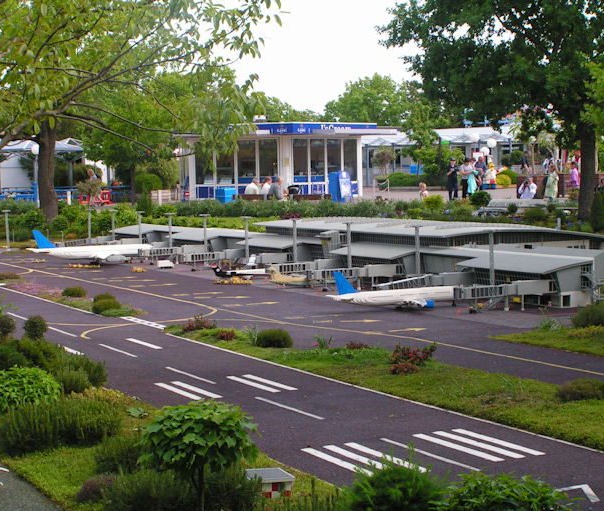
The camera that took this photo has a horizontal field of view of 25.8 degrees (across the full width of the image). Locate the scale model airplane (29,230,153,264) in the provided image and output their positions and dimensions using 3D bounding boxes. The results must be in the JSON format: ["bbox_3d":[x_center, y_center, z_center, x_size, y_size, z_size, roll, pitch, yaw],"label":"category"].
[{"bbox_3d":[-3.715,-0.159,23.373,2.270,0.620,1.950,-3,4,-25],"label":"scale model airplane"}]

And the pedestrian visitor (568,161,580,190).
[{"bbox_3d":[9.060,-2.385,43.953,0.380,1.550,0.460,-2,4,-9],"label":"pedestrian visitor"}]

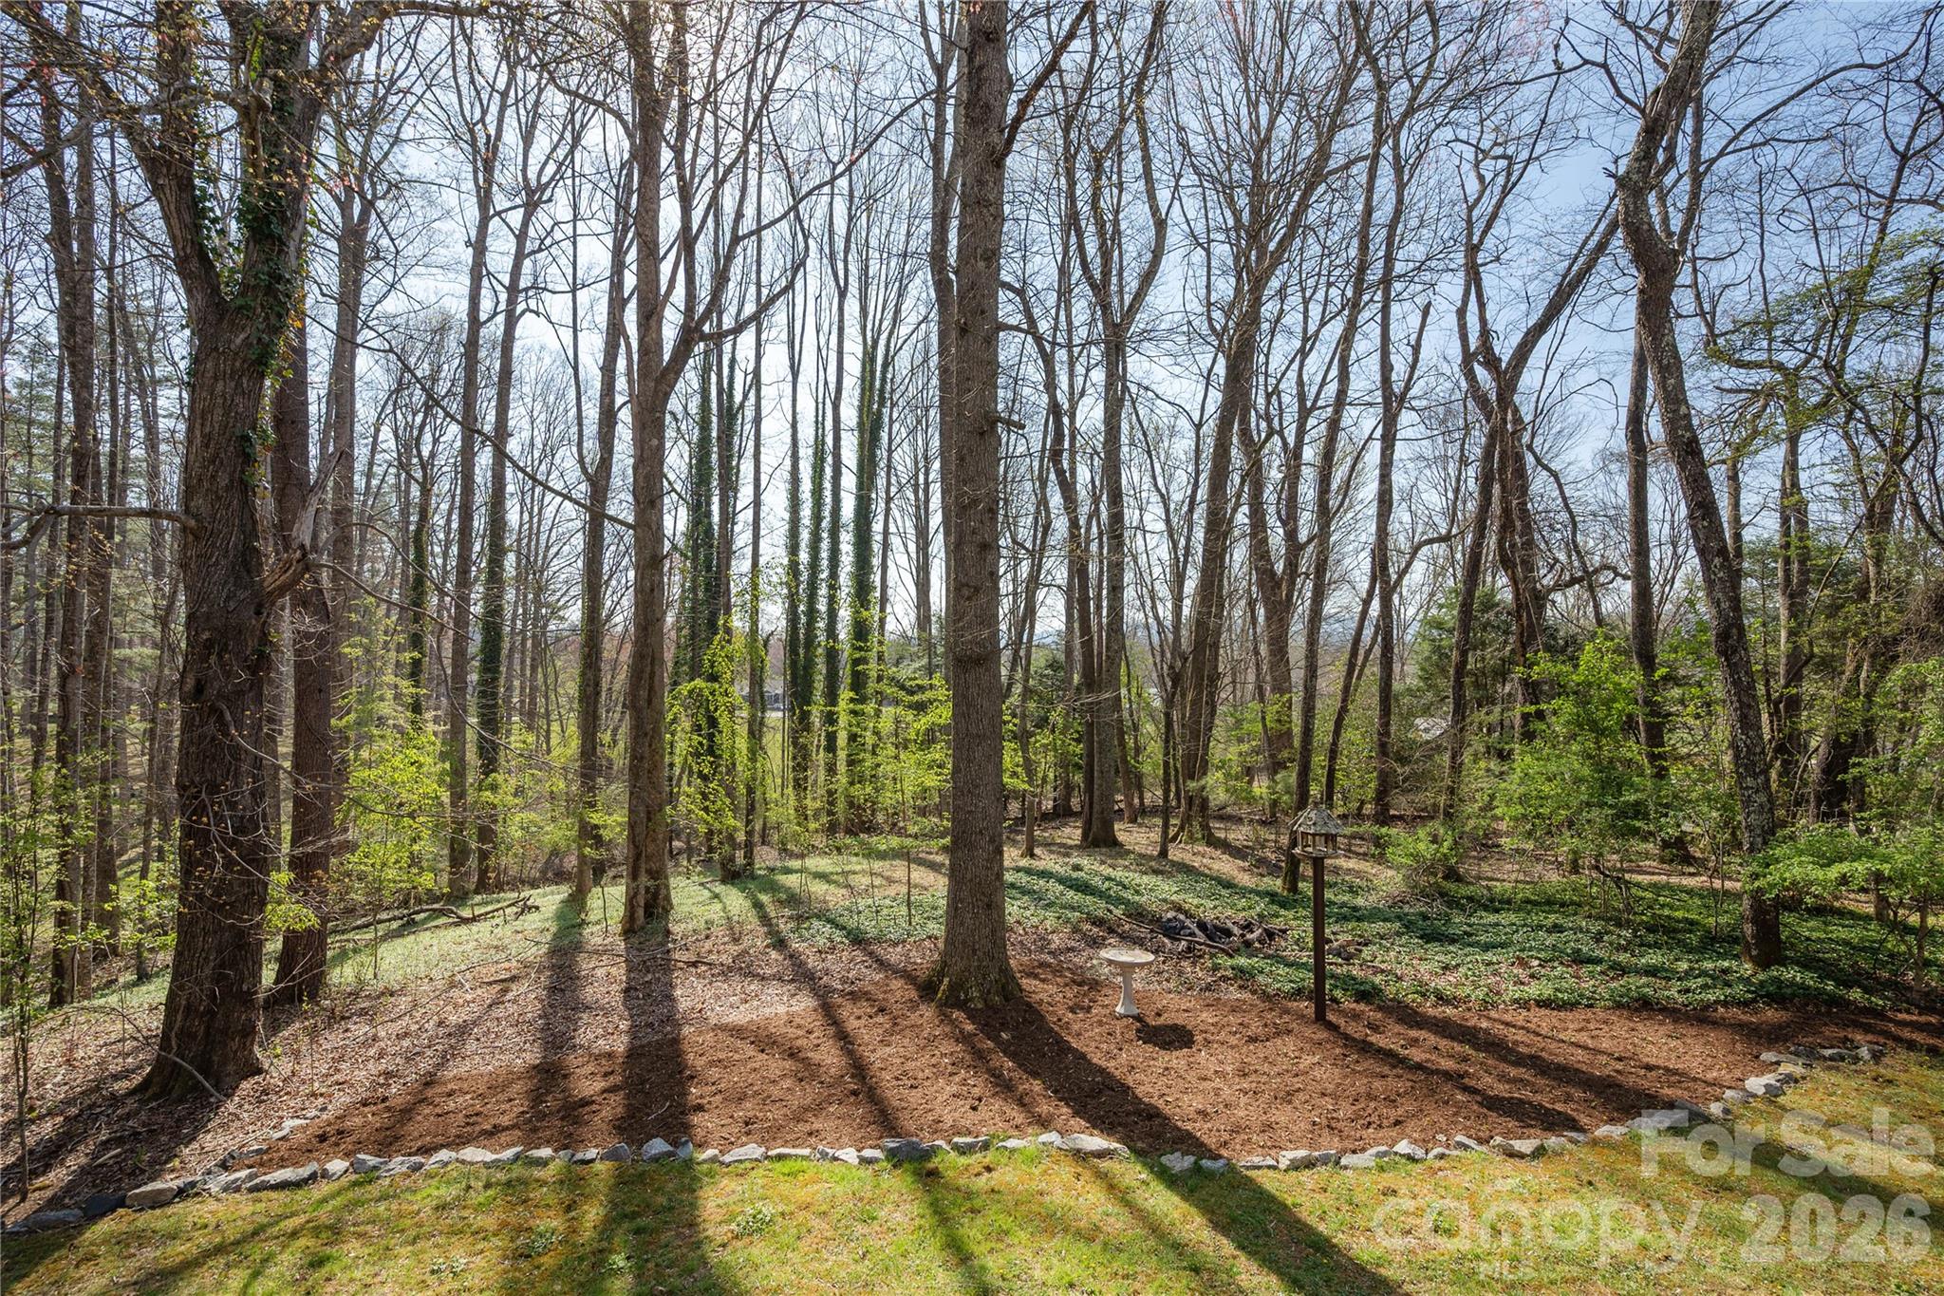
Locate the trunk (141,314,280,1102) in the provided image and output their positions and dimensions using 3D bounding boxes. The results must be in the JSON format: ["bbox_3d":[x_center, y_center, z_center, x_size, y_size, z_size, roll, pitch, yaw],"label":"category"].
[{"bbox_3d":[-7.050,0.420,7.500,0.920,7.100,0.900,1,-2,-17],"label":"trunk"}]

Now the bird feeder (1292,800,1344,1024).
[{"bbox_3d":[3.160,2.410,7.400,0.450,2.020,0.450,0,-2,17],"label":"bird feeder"}]

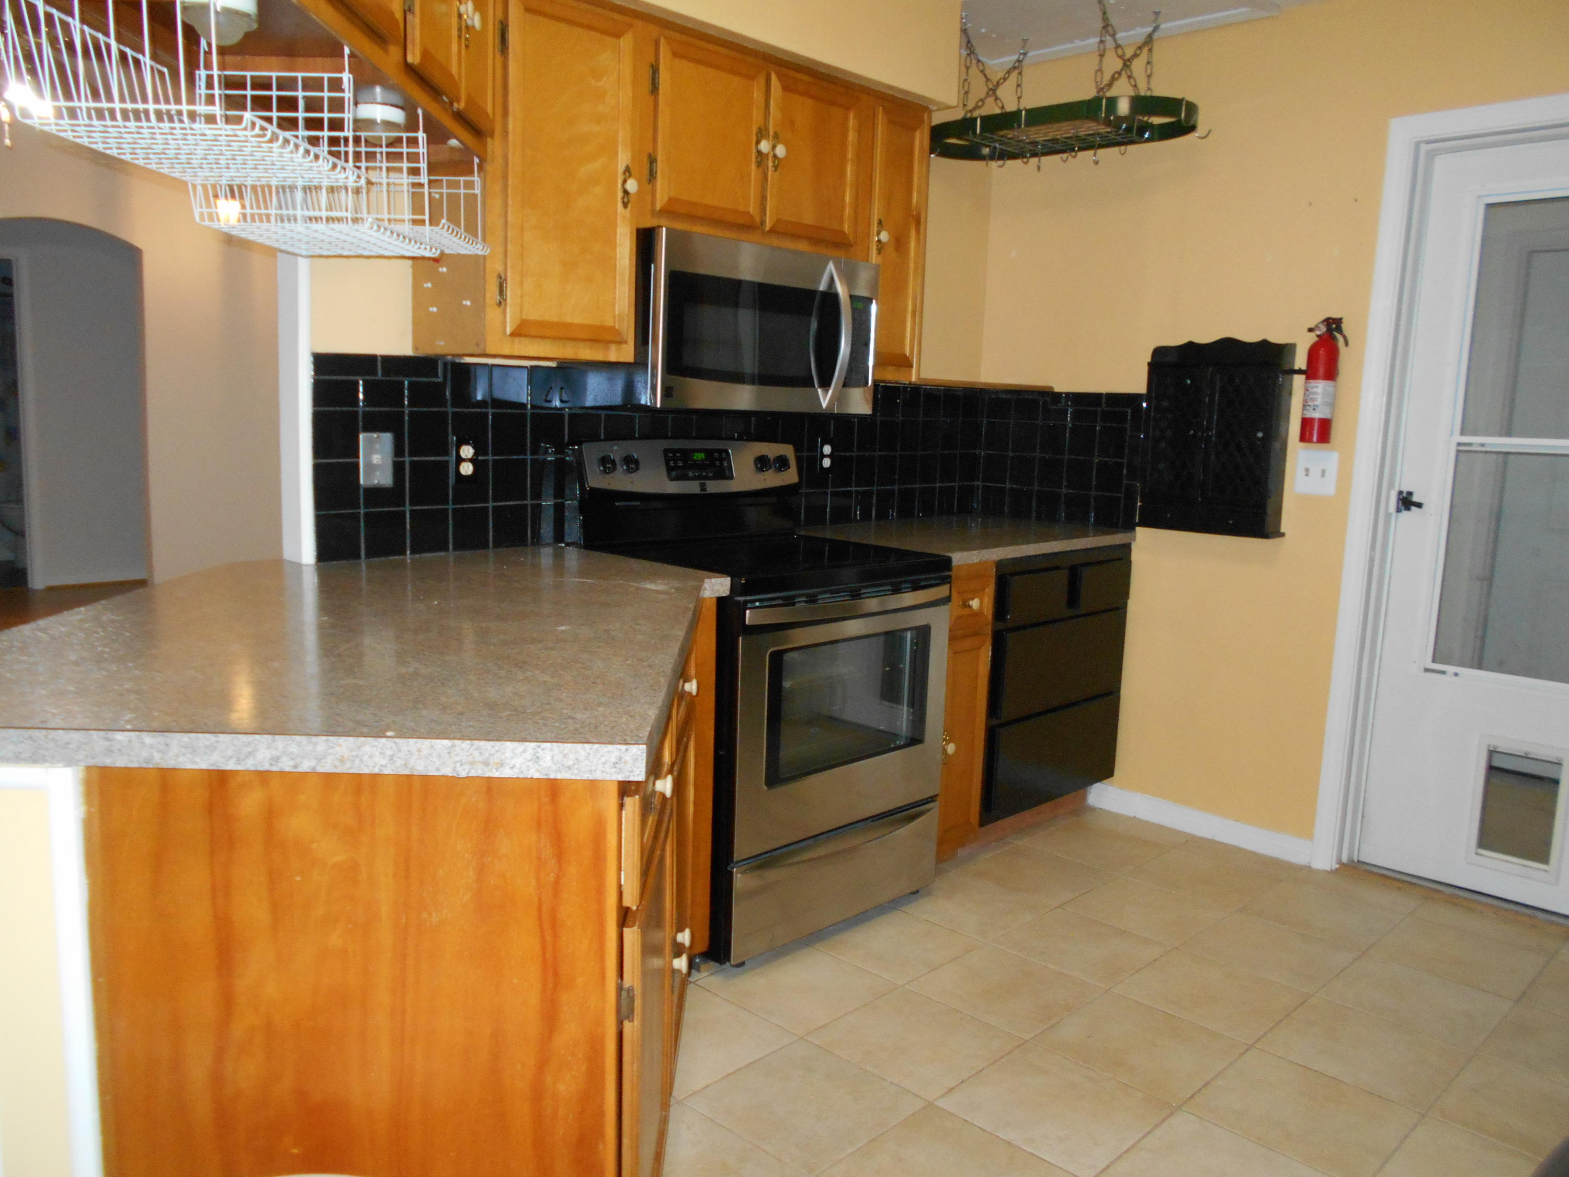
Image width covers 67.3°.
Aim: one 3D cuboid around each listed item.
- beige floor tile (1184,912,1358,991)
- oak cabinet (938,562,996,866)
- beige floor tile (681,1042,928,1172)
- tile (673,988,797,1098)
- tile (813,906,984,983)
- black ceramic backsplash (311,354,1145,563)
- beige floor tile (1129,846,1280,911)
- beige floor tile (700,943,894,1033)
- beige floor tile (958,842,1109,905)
[{"bbox_3d":[1.208,0.900,2.927,0.325,0.010,0.325,10,12,44],"label":"beige floor tile"},{"bbox_3d":[0.267,0.331,3.463,0.625,0.890,0.240,10,11,44],"label":"oak cabinet"},{"bbox_3d":[0.039,0.975,2.224,0.325,0.010,0.325,10,12,44],"label":"beige floor tile"},{"bbox_3d":[-0.198,0.928,2.438,0.328,0.010,0.328,10,11,44],"label":"tile"},{"bbox_3d":[0.266,0.870,2.890,0.322,0.010,0.322,9,11,44],"label":"tile"},{"bbox_3d":[0.067,-0.340,3.138,2.397,0.445,0.640,-7,12,-45],"label":"black ceramic backsplash"},{"bbox_3d":[1.206,0.831,3.390,0.325,0.010,0.325,10,12,44],"label":"beige floor tile"},{"bbox_3d":[0.038,0.906,2.687,0.325,0.010,0.325,10,12,44],"label":"beige floor tile"},{"bbox_3d":[0.730,0.822,3.380,0.328,0.010,0.328,10,11,44],"label":"beige floor tile"}]

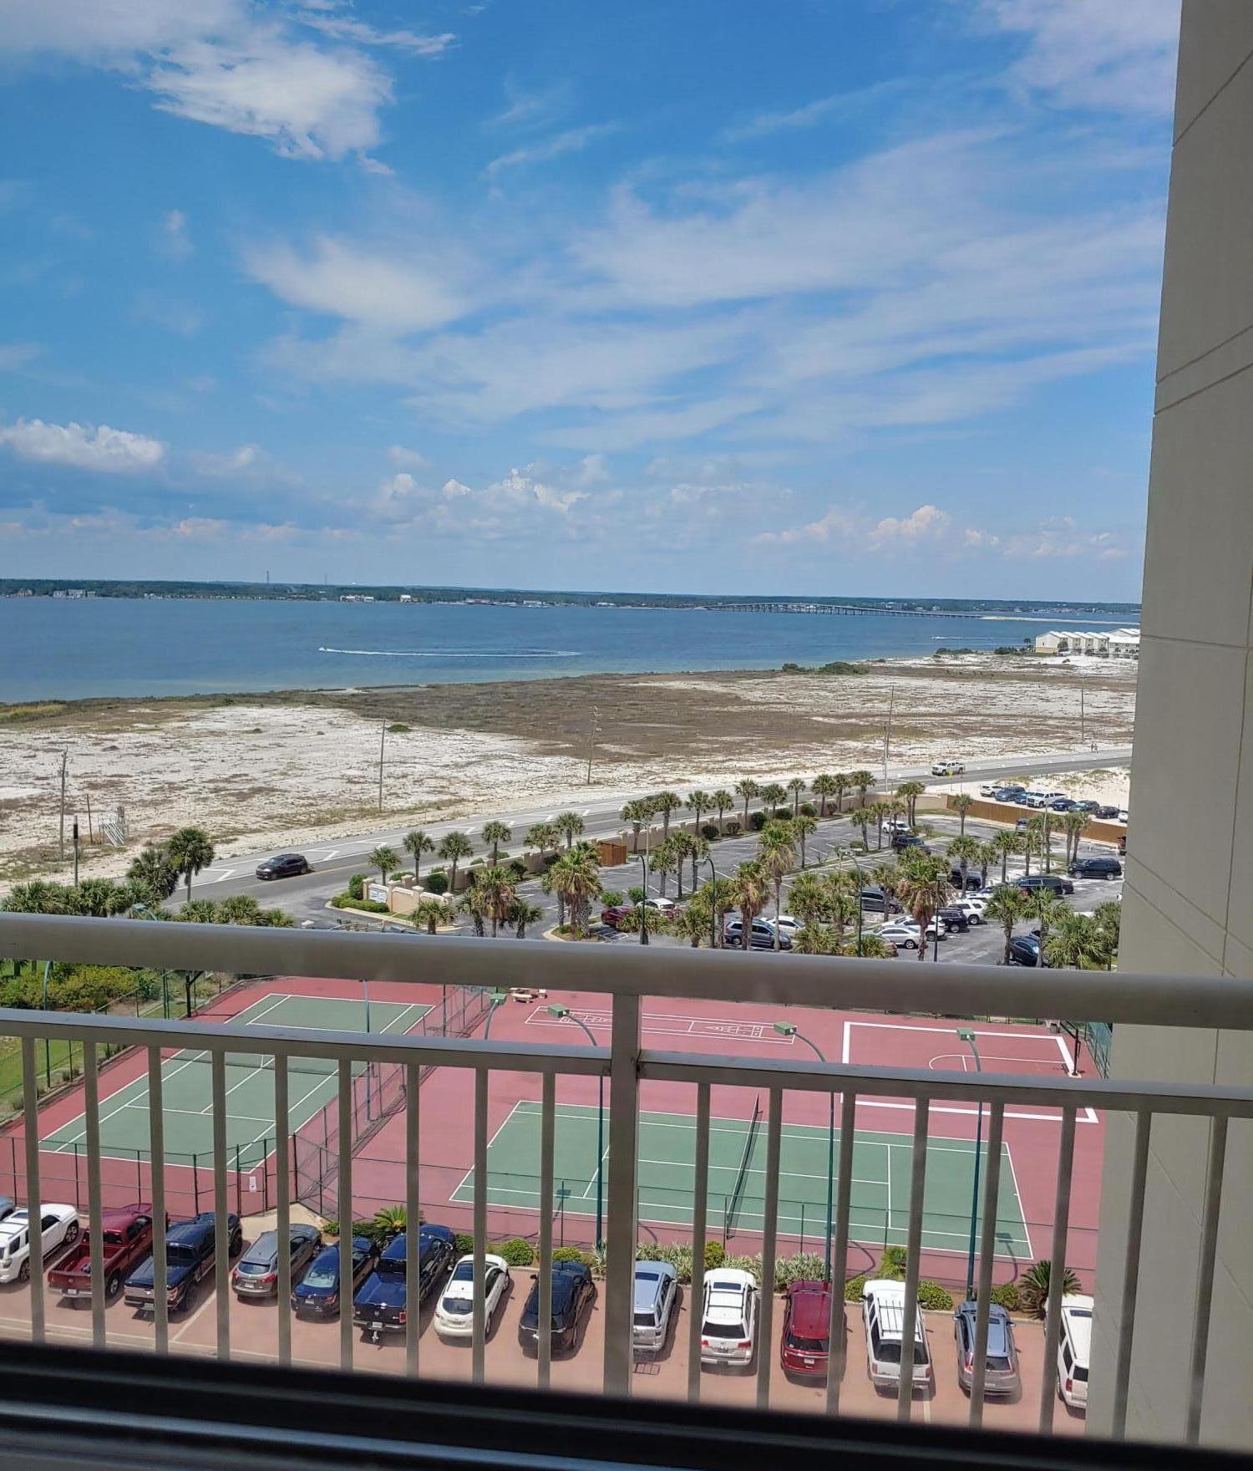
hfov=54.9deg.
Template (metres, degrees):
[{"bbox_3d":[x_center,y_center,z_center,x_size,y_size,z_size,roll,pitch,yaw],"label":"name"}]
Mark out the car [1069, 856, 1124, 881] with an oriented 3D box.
[{"bbox_3d":[43.982,12.470,113.423,5.100,1.770,2.000,3,7,11],"label":"car"}]

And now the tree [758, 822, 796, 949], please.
[{"bbox_3d":[10.900,11.160,87.220,2.640,9.940,2.590,2,7,7],"label":"tree"}]

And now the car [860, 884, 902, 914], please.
[{"bbox_3d":[20.667,13.638,100.256,4.700,1.750,1.900,4,7,22],"label":"car"}]

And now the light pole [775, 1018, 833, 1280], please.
[{"bbox_3d":[6.736,15.939,46.040,0.650,9.400,2.900,-4,8,-35],"label":"light pole"}]

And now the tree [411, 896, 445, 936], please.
[{"bbox_3d":[-14.505,13.586,88.407,2.493,3.627,2.493,1,7,0],"label":"tree"}]

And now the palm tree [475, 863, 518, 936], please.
[{"bbox_3d":[-9.500,12.420,88.250,3.050,6.350,2.990,0,7,-6],"label":"palm tree"}]

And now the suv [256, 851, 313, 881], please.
[{"bbox_3d":[-31.130,11.834,109.739,1.930,1.730,4.850,6,9,40],"label":"suv"}]

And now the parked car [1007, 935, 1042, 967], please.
[{"bbox_3d":[29.310,15.542,86.078,1.850,1.620,4.600,-2,8,-23],"label":"parked car"}]

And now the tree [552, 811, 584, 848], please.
[{"bbox_3d":[-5.342,9.661,115.135,3.122,5.319,3.122,1,7,0],"label":"tree"}]

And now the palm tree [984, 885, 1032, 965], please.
[{"bbox_3d":[27.240,13.610,86.080,3.540,6.020,3.470,3,7,18],"label":"palm tree"}]

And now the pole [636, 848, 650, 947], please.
[{"bbox_3d":[0.899,12.196,78.730,0.600,9.000,2.500,3,7,19],"label":"pole"}]

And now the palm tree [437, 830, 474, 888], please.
[{"bbox_3d":[-14.910,10.860,105.240,3.070,5.280,3.010,0,7,-8],"label":"palm tree"}]

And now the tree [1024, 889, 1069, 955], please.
[{"bbox_3d":[29.696,13.637,85.543,3.323,5.656,3.323,4,7,20],"label":"tree"}]

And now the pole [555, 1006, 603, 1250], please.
[{"bbox_3d":[-1.726,15.520,47.614,0.550,9.700,2.400,-6,10,-45],"label":"pole"}]

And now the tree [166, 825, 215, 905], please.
[{"bbox_3d":[-34.620,10.512,95.608,3.920,6.759,3.920,-1,7,-20],"label":"tree"}]

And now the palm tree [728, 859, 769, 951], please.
[{"bbox_3d":[8.870,12.470,87.220,2.920,7.250,2.870,2,7,6],"label":"palm tree"}]

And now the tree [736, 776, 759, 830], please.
[{"bbox_3d":[13.440,7.600,134.360,2.620,6.120,2.560,2,7,6],"label":"tree"}]

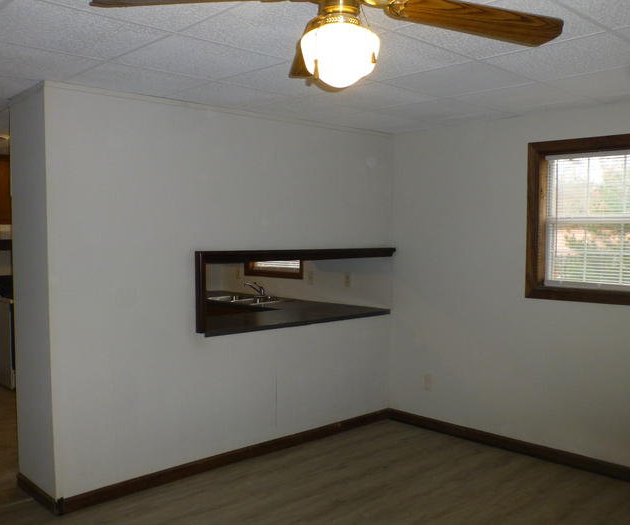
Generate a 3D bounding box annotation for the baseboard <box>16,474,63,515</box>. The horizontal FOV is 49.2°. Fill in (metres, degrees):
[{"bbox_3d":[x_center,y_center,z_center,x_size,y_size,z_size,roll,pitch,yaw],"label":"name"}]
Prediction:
[{"bbox_3d":[-1.562,1.298,3.899,0.015,0.088,0.610,-2,3,-44],"label":"baseboard"}]

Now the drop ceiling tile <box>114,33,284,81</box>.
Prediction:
[{"bbox_3d":[-0.557,-0.964,3.269,0.622,0.020,0.622,-3,4,-43],"label":"drop ceiling tile"}]

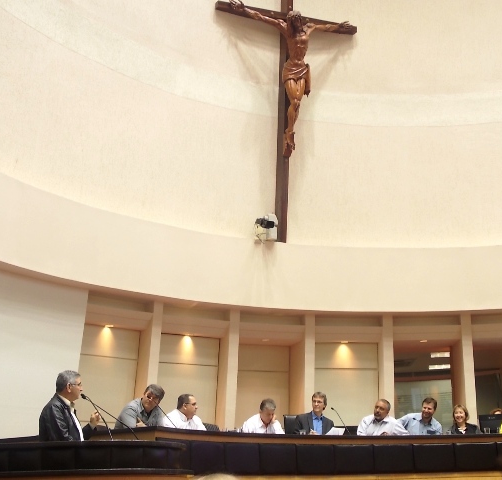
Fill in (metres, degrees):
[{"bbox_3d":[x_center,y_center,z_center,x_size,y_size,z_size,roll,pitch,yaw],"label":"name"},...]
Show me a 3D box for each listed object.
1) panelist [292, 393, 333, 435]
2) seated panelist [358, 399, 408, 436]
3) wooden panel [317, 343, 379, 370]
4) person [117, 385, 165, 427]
[{"bbox_3d":[0.720,2.336,9.661,0.560,1.270,0.750,4,-21,-5],"label":"panelist"},{"bbox_3d":[1.492,2.374,9.499,0.600,1.220,0.750,1,-21,4],"label":"seated panelist"},{"bbox_3d":[1.362,1.679,12.324,0.920,0.390,0.050,1,-21,4],"label":"wooden panel"},{"bbox_3d":[-1.263,2.171,9.208,0.600,1.270,0.750,8,-21,-13],"label":"person"}]

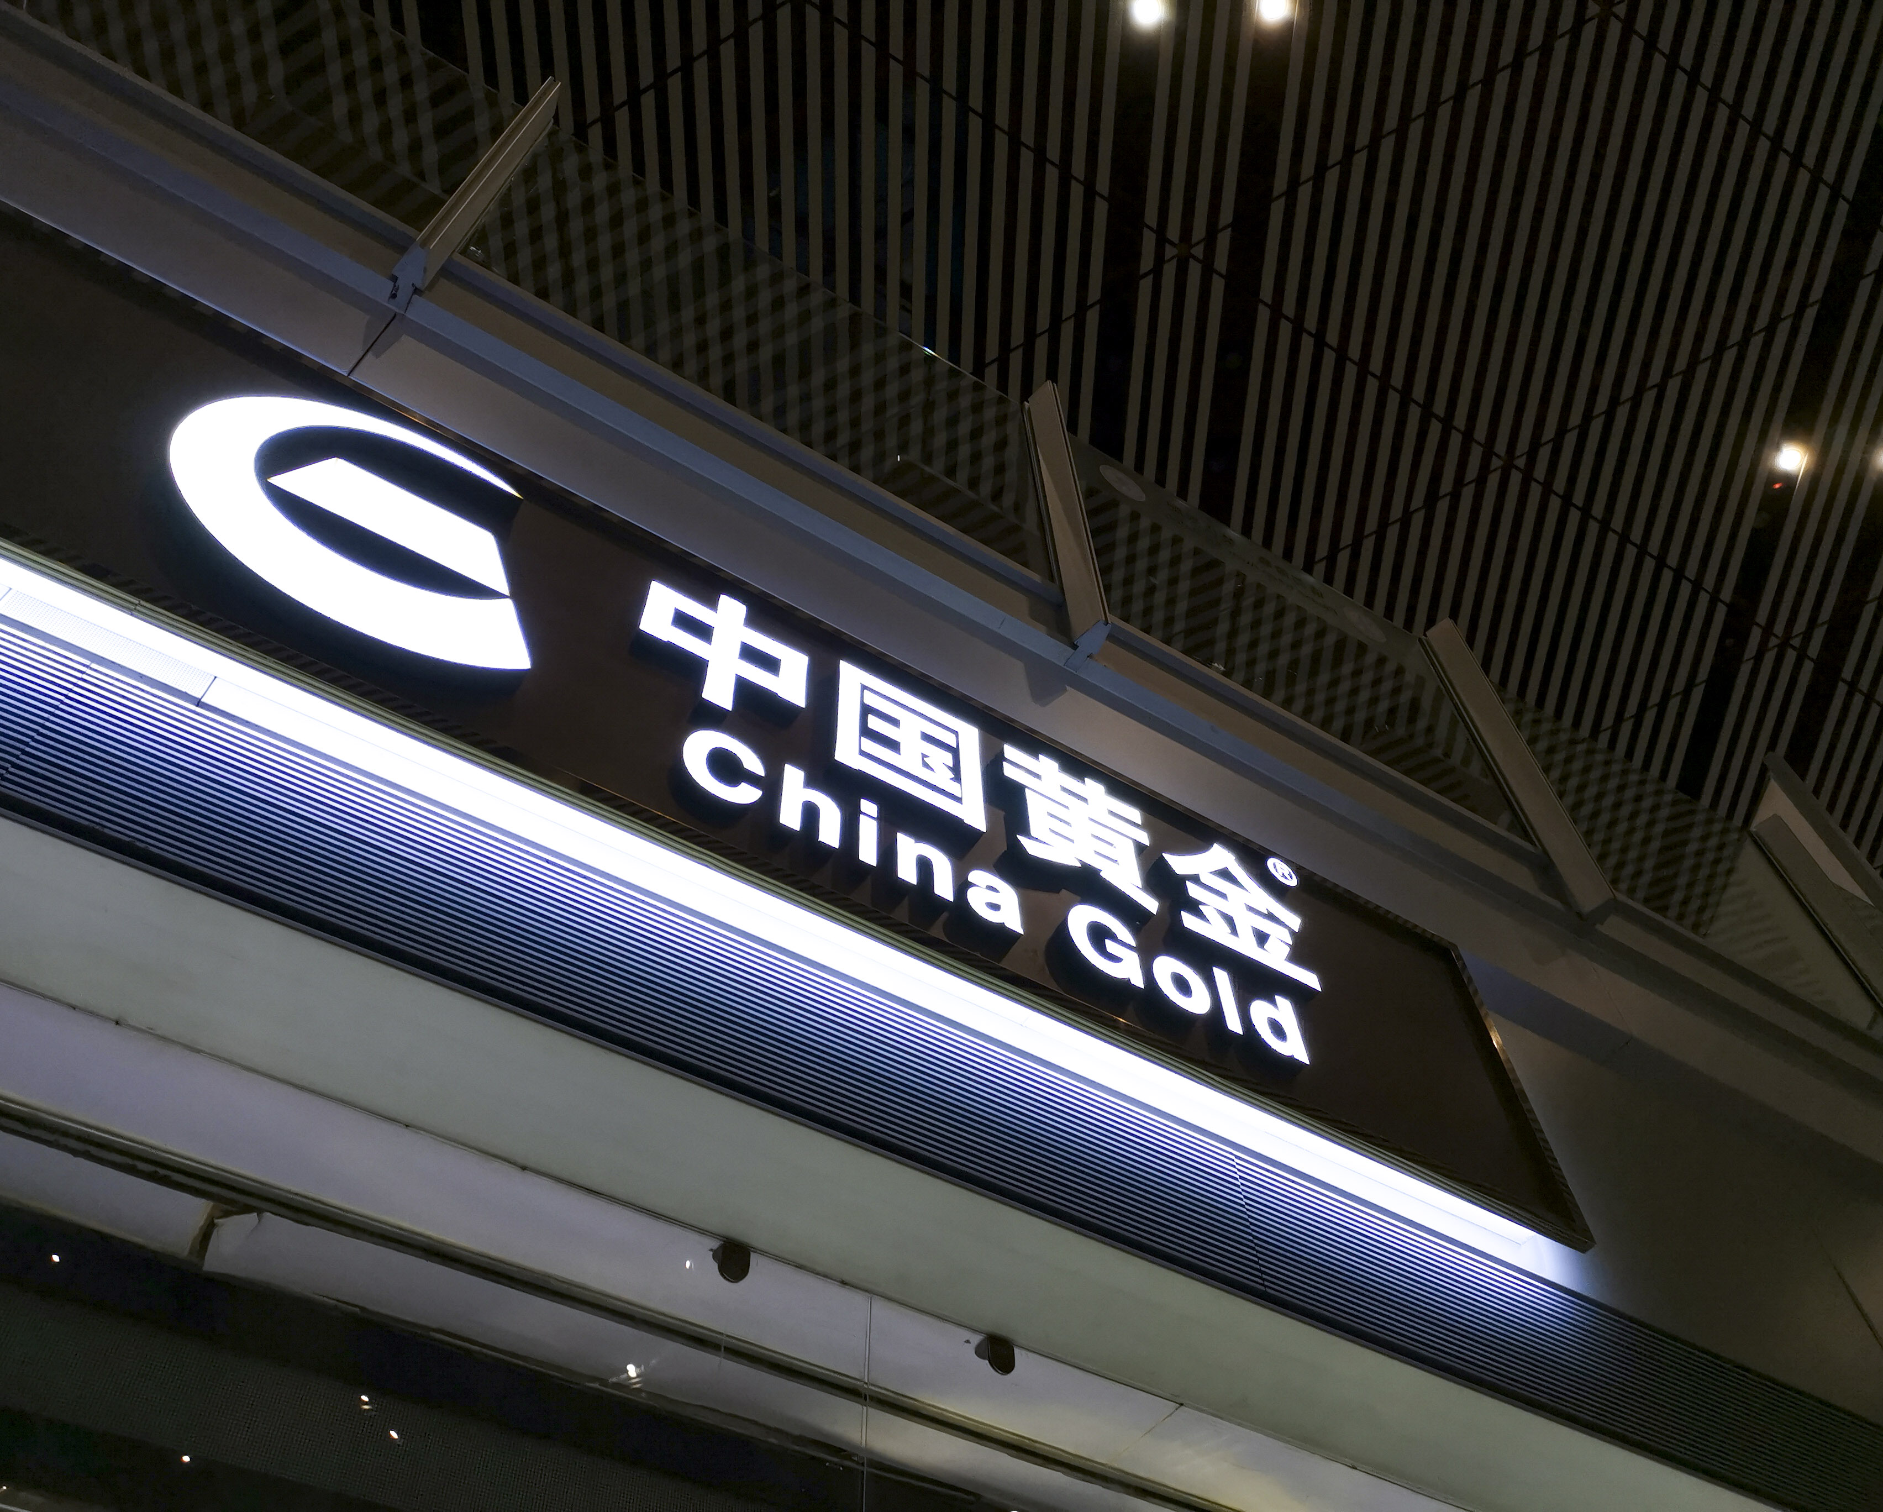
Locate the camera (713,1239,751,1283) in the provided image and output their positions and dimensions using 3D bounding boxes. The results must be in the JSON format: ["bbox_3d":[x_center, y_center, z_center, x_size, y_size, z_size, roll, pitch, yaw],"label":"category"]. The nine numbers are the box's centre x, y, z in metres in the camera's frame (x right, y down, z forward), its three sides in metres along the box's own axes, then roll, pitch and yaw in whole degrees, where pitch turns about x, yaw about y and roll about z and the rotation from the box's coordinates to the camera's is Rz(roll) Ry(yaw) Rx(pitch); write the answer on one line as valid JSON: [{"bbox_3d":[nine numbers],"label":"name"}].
[{"bbox_3d":[-0.296,0.720,2.226,0.048,0.066,0.042,26,-60,-18],"label":"camera"}]

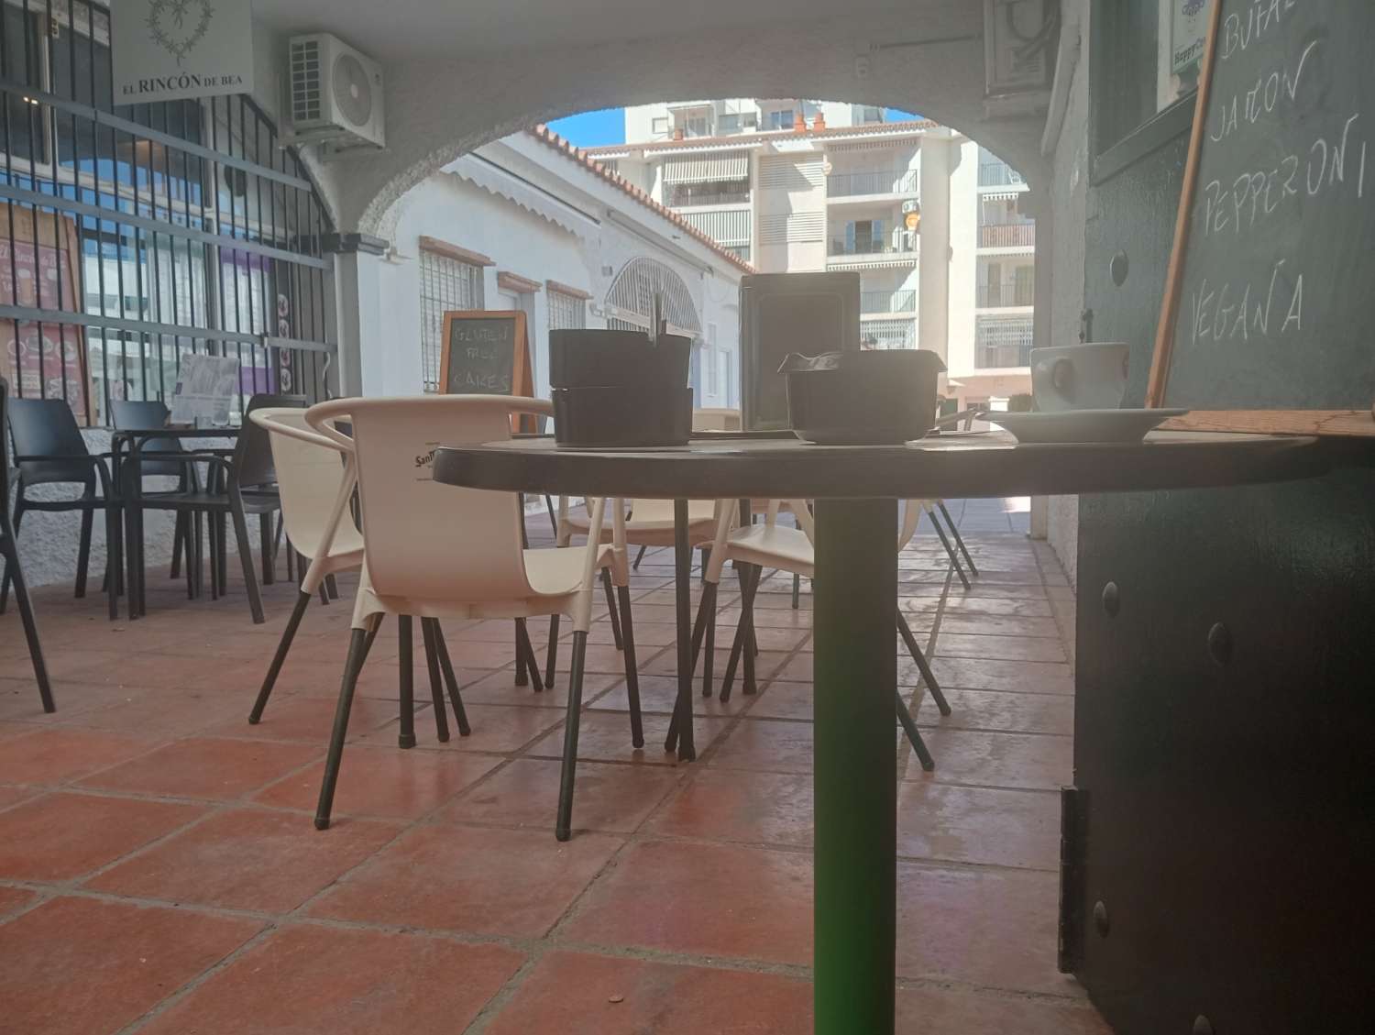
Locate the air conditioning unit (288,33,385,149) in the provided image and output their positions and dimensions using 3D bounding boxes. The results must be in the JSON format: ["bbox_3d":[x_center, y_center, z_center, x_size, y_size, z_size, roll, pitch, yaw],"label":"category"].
[{"bbox_3d":[-2.276,-2.765,7.293,0.285,0.550,0.640,0,5,16],"label":"air conditioning unit"}]

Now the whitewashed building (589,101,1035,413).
[{"bbox_3d":[8.090,-12.823,58.299,26.000,17.500,12.000,0,5,15],"label":"whitewashed building"}]

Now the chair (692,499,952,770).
[{"bbox_3d":[0.311,0.114,2.583,0.600,0.775,0.560,1,5,17],"label":"chair"}]

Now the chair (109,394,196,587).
[{"bbox_3d":[-2.359,-0.106,5.244,0.590,0.865,0.550,1,5,18],"label":"chair"}]

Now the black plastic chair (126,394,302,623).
[{"bbox_3d":[-1.847,-0.054,4.500,0.590,0.865,0.550,0,5,15],"label":"black plastic chair"}]

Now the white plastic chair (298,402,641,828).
[{"bbox_3d":[-0.396,0.153,2.218,0.560,0.775,0.600,0,5,10],"label":"white plastic chair"}]

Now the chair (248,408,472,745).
[{"bbox_3d":[-0.757,0.104,2.889,0.600,0.775,0.560,0,5,14],"label":"chair"}]

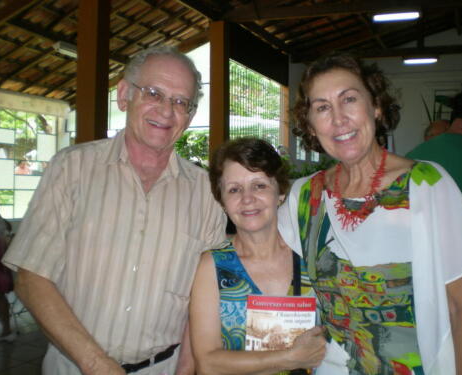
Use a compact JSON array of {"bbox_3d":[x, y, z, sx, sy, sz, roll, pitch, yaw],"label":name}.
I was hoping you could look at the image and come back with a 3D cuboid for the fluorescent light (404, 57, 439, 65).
[{"bbox_3d":[3.492,-2.324,10.126,0.610,0.090,0.110,2,2,23],"label":"fluorescent light"}]

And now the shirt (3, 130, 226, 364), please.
[{"bbox_3d":[-0.302,0.153,1.400,0.520,0.580,0.320,3,2,-16],"label":"shirt"}]

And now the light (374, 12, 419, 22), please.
[{"bbox_3d":[2.128,-2.193,7.073,0.610,0.090,0.110,2,2,23],"label":"light"}]

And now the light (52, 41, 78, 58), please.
[{"bbox_3d":[-2.088,-1.790,7.259,0.130,0.110,0.640,2,2,23],"label":"light"}]

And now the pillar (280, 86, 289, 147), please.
[{"bbox_3d":[1.106,-0.509,11.305,0.210,3.270,0.210,2,2,23],"label":"pillar"}]

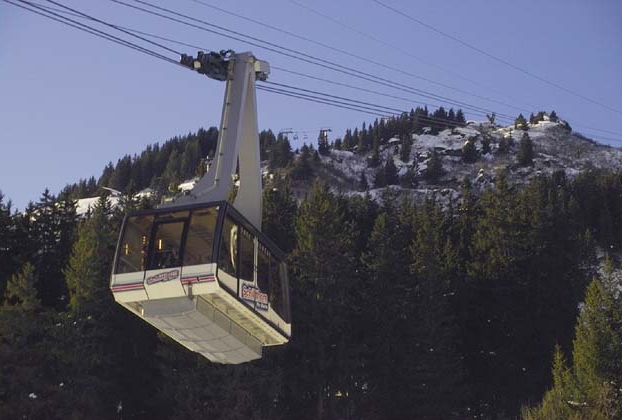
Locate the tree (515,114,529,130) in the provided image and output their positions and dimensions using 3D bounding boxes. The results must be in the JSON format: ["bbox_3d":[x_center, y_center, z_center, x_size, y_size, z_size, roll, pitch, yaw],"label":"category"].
[{"bbox_3d":[93.585,-38.908,661.271,6.210,7.700,6.210,1,-19,0],"label":"tree"}]

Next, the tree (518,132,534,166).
[{"bbox_3d":[88.739,-24.941,612.486,6.560,15.060,6.560,1,-19,0],"label":"tree"}]

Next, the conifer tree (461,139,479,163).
[{"bbox_3d":[65.189,-24.486,611.752,7.380,10.610,7.380,1,-19,0],"label":"conifer tree"}]

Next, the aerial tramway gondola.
[{"bbox_3d":[-2.798,-0.672,41.835,2.950,8.670,5.980,-5,-20,17],"label":"aerial tramway gondola"}]

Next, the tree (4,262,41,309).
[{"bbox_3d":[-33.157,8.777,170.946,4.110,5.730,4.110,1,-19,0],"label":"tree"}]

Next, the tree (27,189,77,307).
[{"bbox_3d":[-31.841,4.502,182.506,6.050,15.180,6.050,1,-19,0],"label":"tree"}]

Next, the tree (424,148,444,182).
[{"bbox_3d":[48.770,-17.600,587.374,7.870,14.380,7.870,1,-19,0],"label":"tree"}]

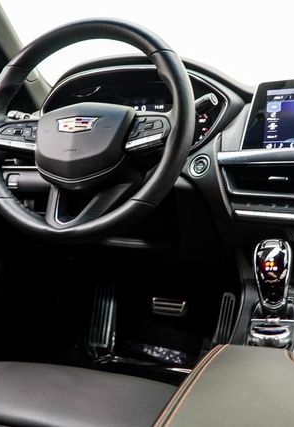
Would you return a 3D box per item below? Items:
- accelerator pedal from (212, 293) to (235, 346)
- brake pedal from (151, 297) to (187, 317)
[{"bbox_3d":[0.201,0.292,1.262,0.043,0.158,0.025,10,-13,17],"label":"accelerator pedal"},{"bbox_3d":[0.058,0.240,1.227,0.092,0.048,0.025,1,-21,18],"label":"brake pedal"}]

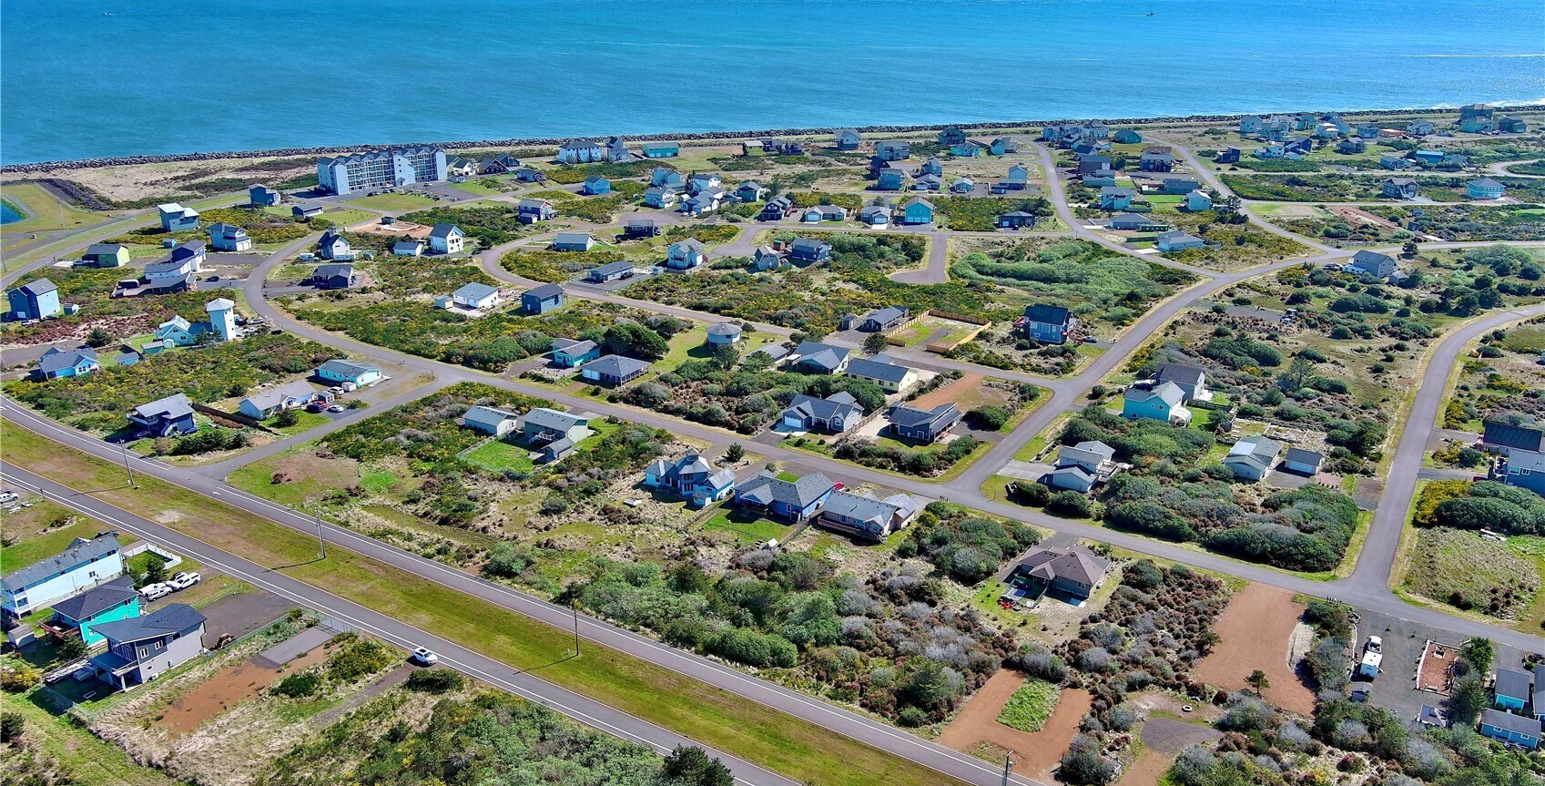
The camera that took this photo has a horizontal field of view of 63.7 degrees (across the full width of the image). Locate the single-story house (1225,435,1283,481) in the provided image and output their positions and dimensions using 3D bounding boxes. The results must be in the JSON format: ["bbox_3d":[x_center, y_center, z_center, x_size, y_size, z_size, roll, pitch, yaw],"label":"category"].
[{"bbox_3d":[117.529,15.288,304.350,9.700,4.600,20.100,13,23,31],"label":"single-story house"}]

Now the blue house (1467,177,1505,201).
[{"bbox_3d":[375.730,-106.930,652.970,13.800,8.500,12.300,0,20,-1],"label":"blue house"}]

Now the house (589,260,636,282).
[{"bbox_3d":[-57.750,-43.760,445.790,9.500,4.000,15.600,15,24,35],"label":"house"}]

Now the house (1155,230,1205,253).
[{"bbox_3d":[172.330,-64.281,527.226,20.100,5.800,12.100,-7,21,-20],"label":"house"}]

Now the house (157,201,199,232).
[{"bbox_3d":[-267.900,-79.430,561.690,12.800,10.200,10.000,-17,26,-40],"label":"house"}]

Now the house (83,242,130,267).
[{"bbox_3d":[-261.332,-54.416,488.776,13.400,7.800,11.500,-1,20,-4],"label":"house"}]

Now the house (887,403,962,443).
[{"bbox_3d":[38.706,6.219,327.694,17.900,5.100,18.000,12,23,29],"label":"house"}]

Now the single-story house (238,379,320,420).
[{"bbox_3d":[-129.410,1.340,325.540,9.200,4.700,18.400,12,22,29],"label":"single-story house"}]

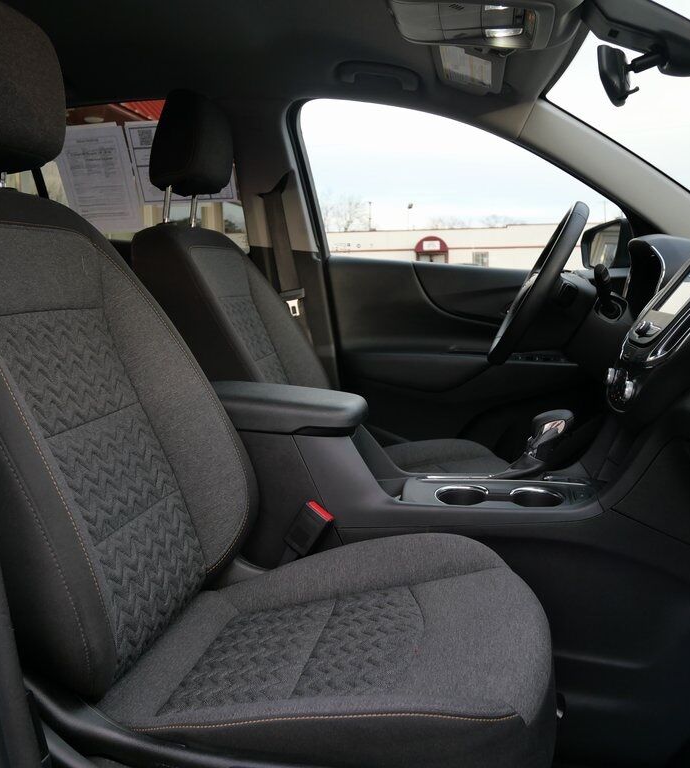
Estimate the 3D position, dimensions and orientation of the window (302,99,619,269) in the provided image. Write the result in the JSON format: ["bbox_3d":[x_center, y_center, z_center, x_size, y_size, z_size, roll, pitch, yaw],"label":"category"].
[{"bbox_3d":[0.298,-0.516,1.828,0.810,0.420,0.060,1,25,10],"label":"window"}]

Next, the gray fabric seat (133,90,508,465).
[{"bbox_3d":[0.003,-0.121,1.593,0.830,1.060,0.540,1,8,10],"label":"gray fabric seat"}]

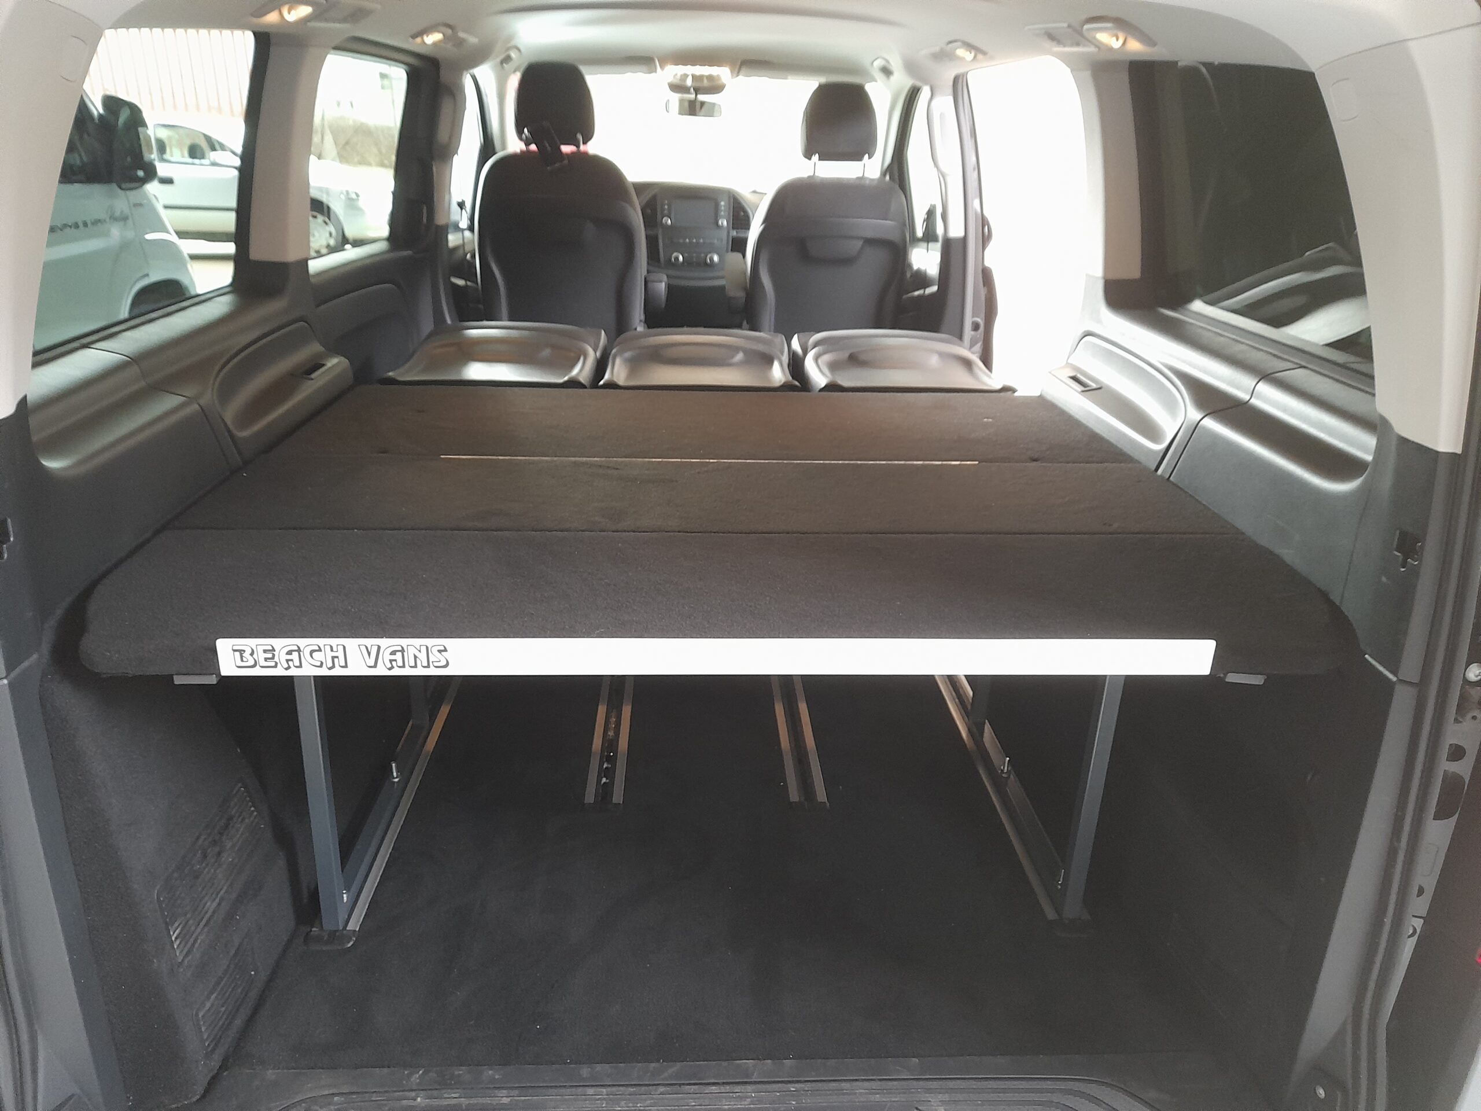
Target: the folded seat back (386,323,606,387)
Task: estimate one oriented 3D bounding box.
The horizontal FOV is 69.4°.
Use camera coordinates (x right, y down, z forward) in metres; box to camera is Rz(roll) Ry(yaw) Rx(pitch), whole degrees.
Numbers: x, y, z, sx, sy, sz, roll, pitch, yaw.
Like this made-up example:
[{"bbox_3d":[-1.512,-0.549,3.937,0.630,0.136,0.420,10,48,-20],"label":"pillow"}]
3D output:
[{"bbox_3d":[-0.598,-0.462,2.767,0.490,0.200,0.580,0,21,-3],"label":"folded seat back"}]

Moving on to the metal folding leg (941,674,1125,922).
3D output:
[{"bbox_3d":[0.449,0.215,1.675,0.055,0.420,0.560,0,21,-3],"label":"metal folding leg"}]

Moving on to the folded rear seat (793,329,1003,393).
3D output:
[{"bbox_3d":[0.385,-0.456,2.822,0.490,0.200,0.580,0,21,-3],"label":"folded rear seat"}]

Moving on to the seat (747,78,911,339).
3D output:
[{"bbox_3d":[0.291,-1.119,3.944,0.540,1.120,0.700,0,21,-3],"label":"seat"}]

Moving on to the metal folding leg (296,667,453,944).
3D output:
[{"bbox_3d":[-0.550,0.210,1.619,0.055,0.420,0.560,0,21,-3],"label":"metal folding leg"}]

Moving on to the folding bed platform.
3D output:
[{"bbox_3d":[-0.051,0.067,1.971,1.600,0.460,1.340,0,21,-3],"label":"folding bed platform"}]

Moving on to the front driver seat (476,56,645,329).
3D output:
[{"bbox_3d":[-0.599,-1.077,3.719,0.540,1.150,0.700,0,21,-3],"label":"front driver seat"}]

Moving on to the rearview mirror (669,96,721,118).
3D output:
[{"bbox_3d":[-0.177,-1.737,4.149,0.215,0.075,0.050,4,22,7],"label":"rearview mirror"}]

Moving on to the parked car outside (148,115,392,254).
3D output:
[{"bbox_3d":[-5.408,-3.792,11.074,3.900,1.430,1.670,0,21,-3],"label":"parked car outside"}]

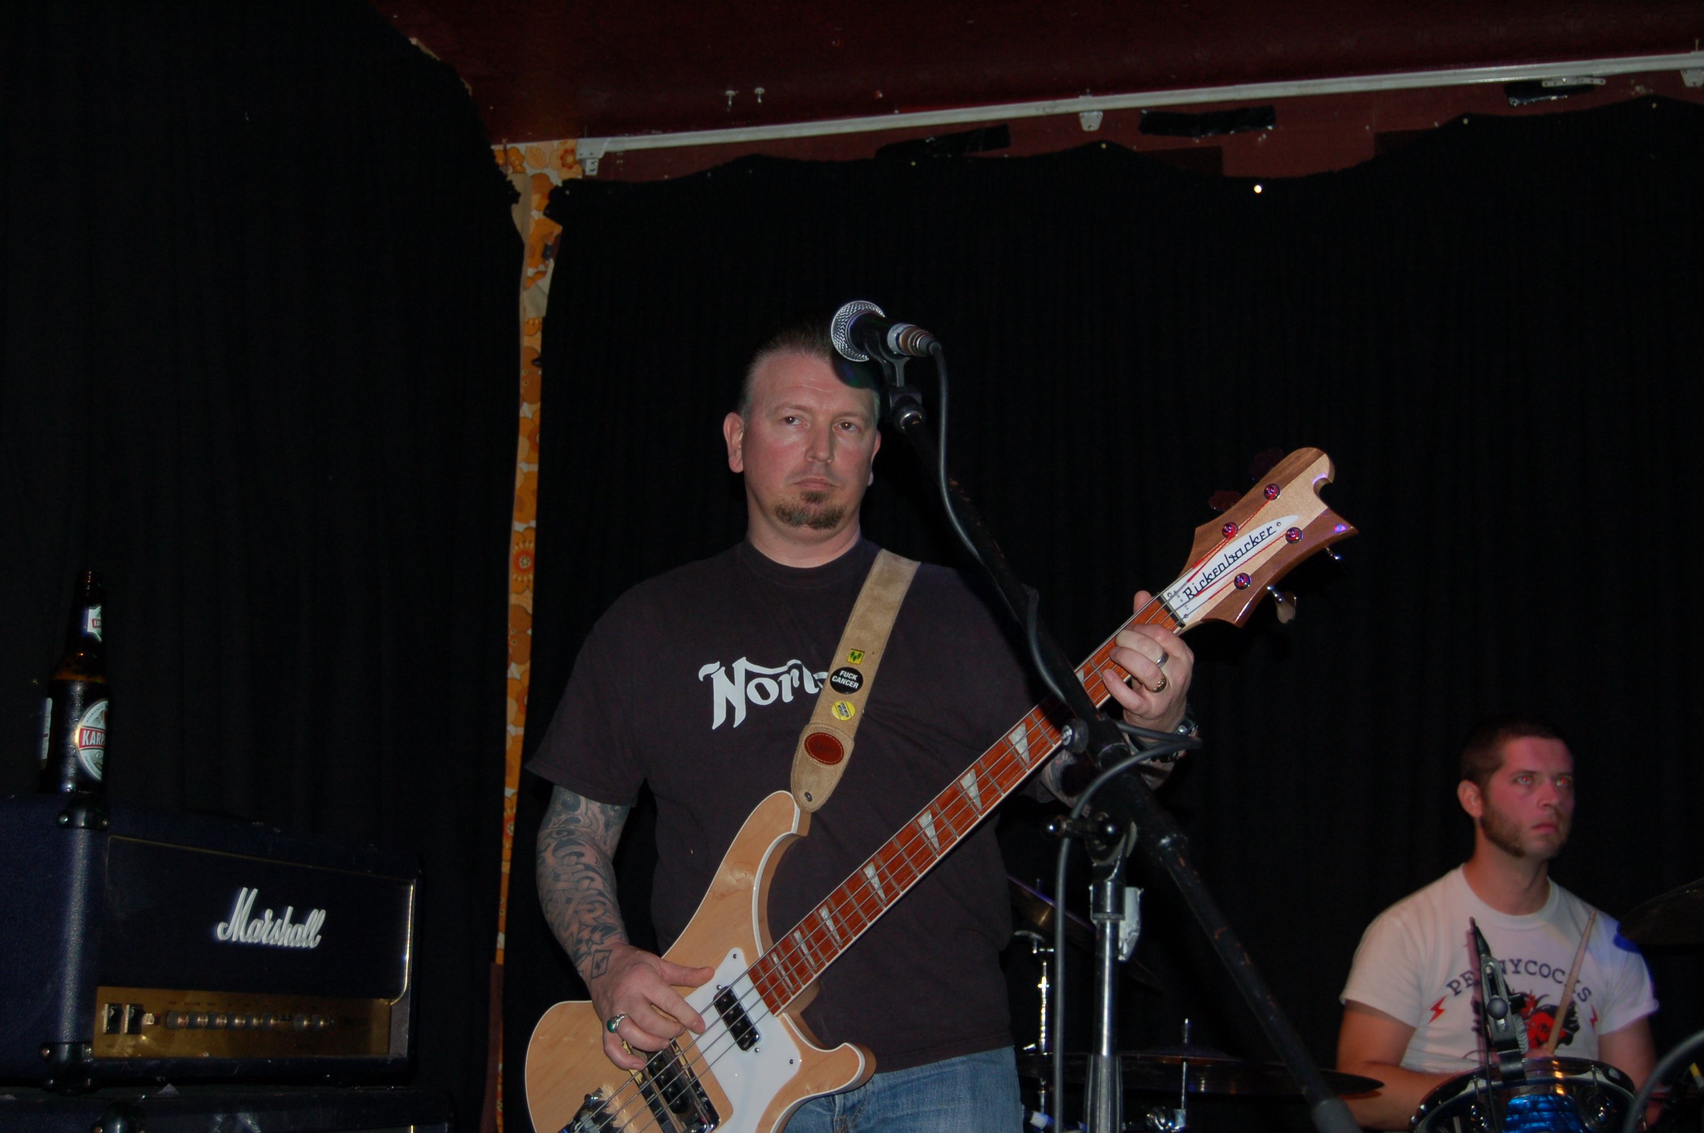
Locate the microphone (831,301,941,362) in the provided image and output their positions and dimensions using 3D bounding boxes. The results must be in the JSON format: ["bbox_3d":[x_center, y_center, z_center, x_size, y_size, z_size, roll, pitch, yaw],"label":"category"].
[{"bbox_3d":[0.021,-0.188,1.950,0.052,0.052,0.175,3,7,-12],"label":"microphone"}]

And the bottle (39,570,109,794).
[{"bbox_3d":[-0.817,0.131,2.550,0.070,0.255,0.070,3,-11,-8],"label":"bottle"}]

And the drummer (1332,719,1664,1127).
[{"bbox_3d":[1.027,0.871,3.603,0.600,1.350,0.720,1,-11,2],"label":"drummer"}]

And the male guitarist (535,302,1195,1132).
[{"bbox_3d":[-0.018,0.558,2.550,0.710,1.750,0.520,1,-11,2],"label":"male guitarist"}]

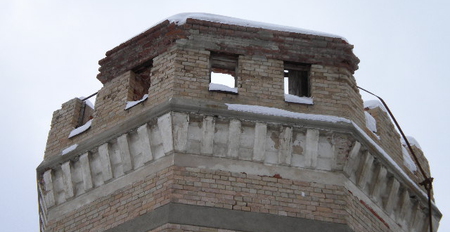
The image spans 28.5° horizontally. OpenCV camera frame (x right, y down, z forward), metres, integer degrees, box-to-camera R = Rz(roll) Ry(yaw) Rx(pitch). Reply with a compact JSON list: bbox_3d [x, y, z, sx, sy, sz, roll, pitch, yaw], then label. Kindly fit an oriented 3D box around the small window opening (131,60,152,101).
[{"bbox_3d":[-1.385,-0.467,15.415,0.508,0.875,0.320,-25,-47,28],"label":"small window opening"}]

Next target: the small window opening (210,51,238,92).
[{"bbox_3d":[-0.030,-0.651,15.128,0.495,0.875,0.320,7,-41,-5],"label":"small window opening"}]

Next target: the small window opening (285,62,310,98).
[{"bbox_3d":[1.237,-0.499,15.240,0.486,0.875,0.320,7,-41,-5],"label":"small window opening"}]

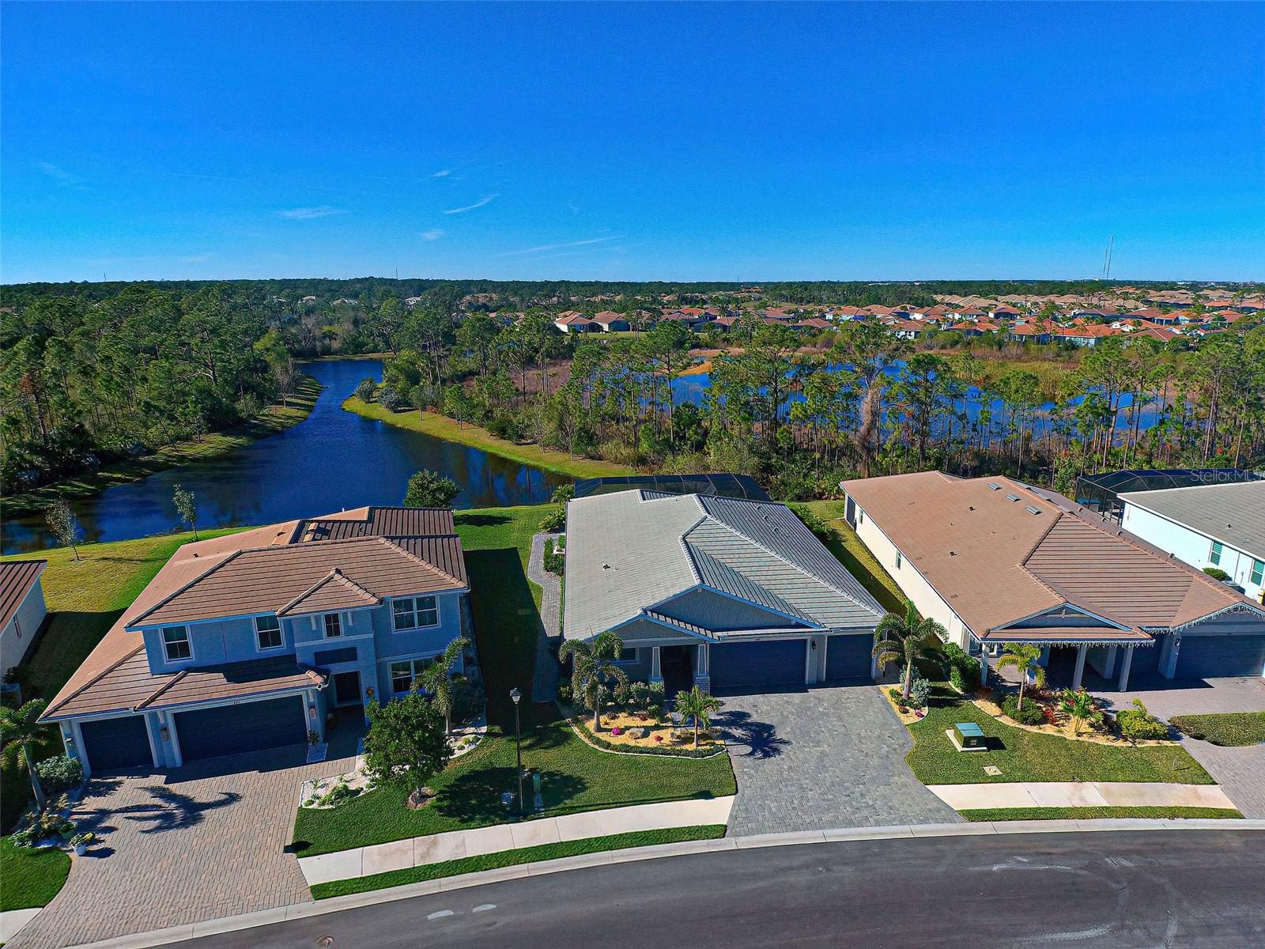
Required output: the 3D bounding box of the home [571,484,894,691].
[{"bbox_3d":[4.153,4.906,38.720,16.400,6.100,18.800,-2,17,-5],"label":"home"}]

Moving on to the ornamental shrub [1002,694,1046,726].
[{"bbox_3d":[17.837,10.695,28.317,1.650,1.100,1.550,0,17,0],"label":"ornamental shrub"}]

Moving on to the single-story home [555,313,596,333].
[{"bbox_3d":[-24.209,-59.855,249.430,13.000,5.400,17.000,-6,18,-18],"label":"single-story home"}]

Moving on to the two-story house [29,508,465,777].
[{"bbox_3d":[-18.000,5.529,34.588,16.700,7.500,19.300,-5,18,-15],"label":"two-story house"}]

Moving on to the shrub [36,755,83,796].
[{"bbox_3d":[-22.809,11.918,24.758,1.400,1.150,1.300,0,17,0],"label":"shrub"}]

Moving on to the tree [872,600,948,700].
[{"bbox_3d":[13.044,8.395,29.040,3.400,5.100,3.300,0,17,0],"label":"tree"}]

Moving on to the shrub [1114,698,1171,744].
[{"bbox_3d":[22.238,10.787,27.126,1.850,1.550,1.700,0,17,0],"label":"shrub"}]

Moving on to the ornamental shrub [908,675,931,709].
[{"bbox_3d":[13.416,10.220,29.056,0.900,1.600,0.900,0,17,0],"label":"ornamental shrub"}]

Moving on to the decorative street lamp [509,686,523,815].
[{"bbox_3d":[-4.164,10.232,22.791,0.450,5.400,0.450,0,17,0],"label":"decorative street lamp"}]

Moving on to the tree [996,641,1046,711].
[{"bbox_3d":[17.938,9.431,28.511,2.300,3.400,2.200,0,17,0],"label":"tree"}]

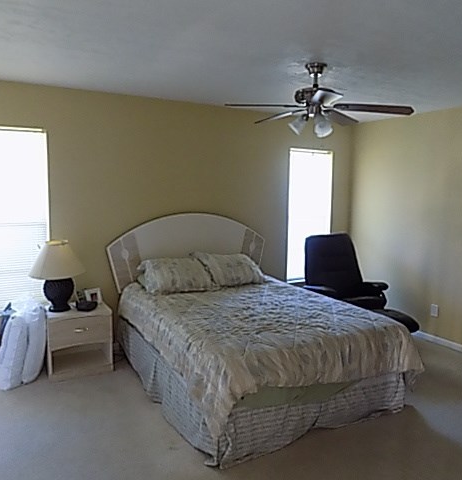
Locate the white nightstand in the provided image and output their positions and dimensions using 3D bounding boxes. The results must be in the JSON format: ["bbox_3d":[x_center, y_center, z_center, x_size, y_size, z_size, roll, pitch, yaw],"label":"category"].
[{"bbox_3d":[-1.341,0.872,3.731,0.510,0.525,0.390,-3,8,-29],"label":"white nightstand"}]

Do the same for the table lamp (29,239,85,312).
[{"bbox_3d":[-1.465,0.306,3.613,0.440,0.625,0.440,-3,8,-29],"label":"table lamp"}]

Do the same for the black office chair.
[{"bbox_3d":[1.329,0.552,4.452,0.820,1.080,1.200,-3,8,-29],"label":"black office chair"}]

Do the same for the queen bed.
[{"bbox_3d":[0.105,0.497,3.602,1.780,1.345,2.080,-3,8,-29],"label":"queen bed"}]

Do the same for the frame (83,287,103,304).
[{"bbox_3d":[-1.257,0.518,3.873,0.135,0.140,0.030,-5,-4,-42],"label":"frame"}]

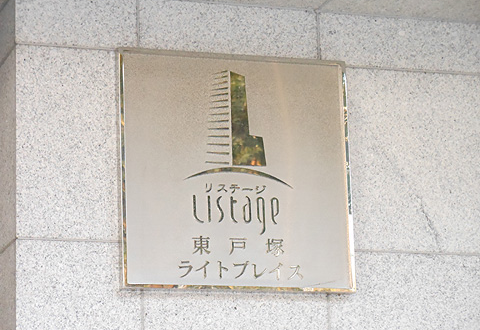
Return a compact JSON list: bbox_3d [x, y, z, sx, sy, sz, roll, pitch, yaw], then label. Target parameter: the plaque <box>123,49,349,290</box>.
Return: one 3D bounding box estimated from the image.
[{"bbox_3d":[-0.007,0.015,3.655,0.500,0.502,0.028,3,-15,-18],"label":"plaque"}]

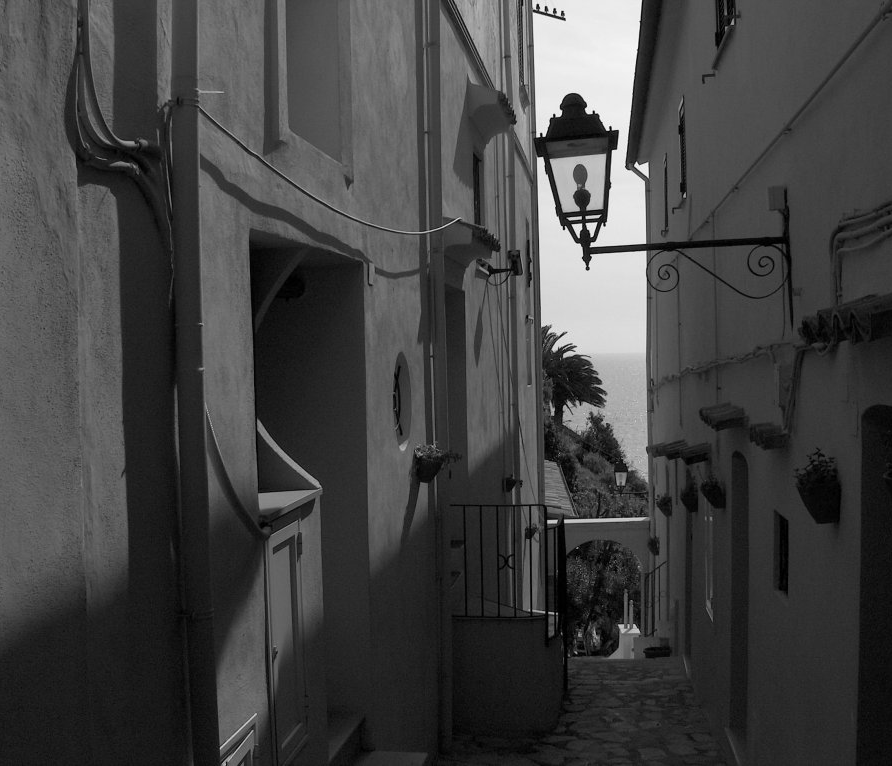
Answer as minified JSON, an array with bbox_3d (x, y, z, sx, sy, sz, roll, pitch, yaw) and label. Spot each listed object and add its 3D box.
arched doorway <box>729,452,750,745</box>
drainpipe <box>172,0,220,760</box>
[{"bbox_3d":[2.264,1.600,8.109,0.280,2.120,1.080,0,2,9],"label":"arched doorway"},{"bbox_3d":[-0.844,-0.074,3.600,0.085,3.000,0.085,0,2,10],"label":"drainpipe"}]

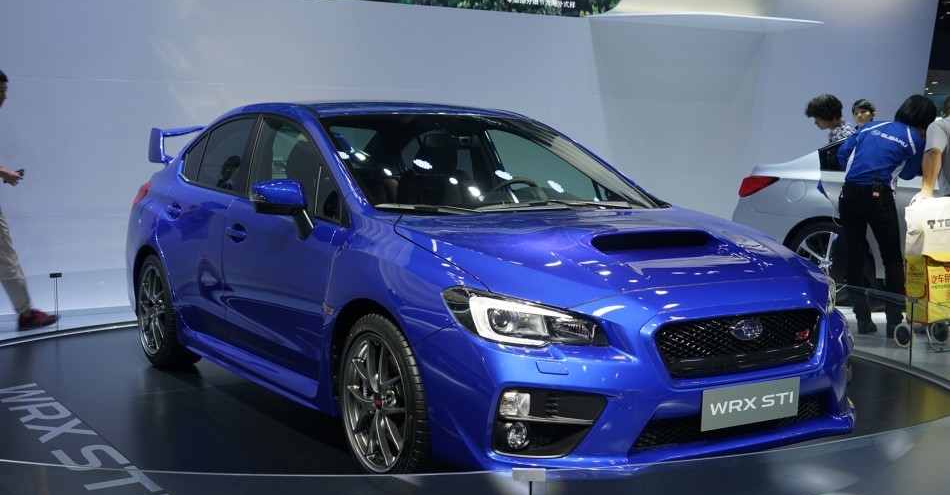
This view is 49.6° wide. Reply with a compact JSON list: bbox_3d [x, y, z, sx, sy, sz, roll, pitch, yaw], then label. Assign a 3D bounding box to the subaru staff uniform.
[{"bbox_3d":[2.680,-0.119,6.800,0.530,1.420,0.480,4,5,33],"label":"subaru staff uniform"}]

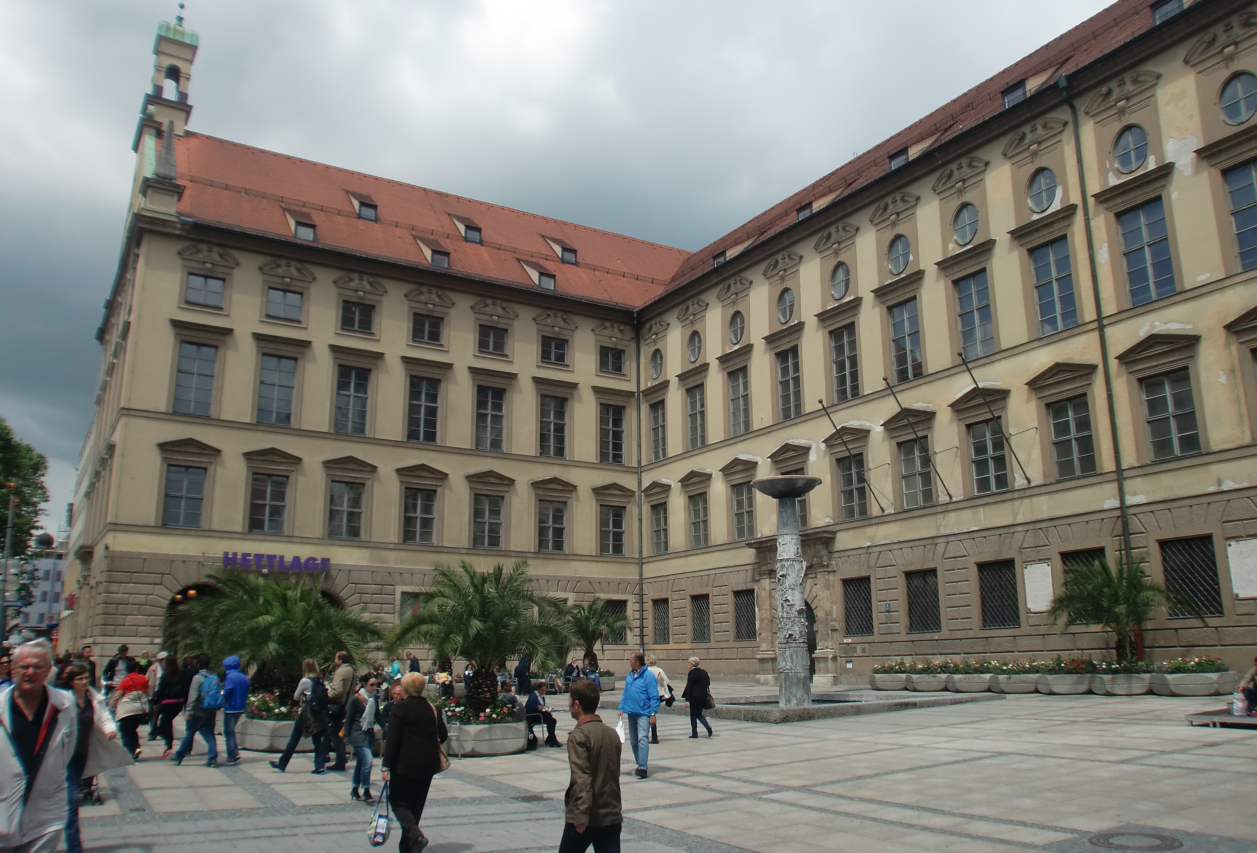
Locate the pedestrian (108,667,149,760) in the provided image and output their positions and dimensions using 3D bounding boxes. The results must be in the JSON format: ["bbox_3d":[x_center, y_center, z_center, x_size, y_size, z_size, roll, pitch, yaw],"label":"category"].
[{"bbox_3d":[-8.257,4.694,15.642,0.600,1.640,0.550,10,-18,-37],"label":"pedestrian"}]

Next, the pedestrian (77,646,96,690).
[{"bbox_3d":[-9.713,4.812,16.789,0.400,1.770,0.520,-8,-16,30],"label":"pedestrian"}]

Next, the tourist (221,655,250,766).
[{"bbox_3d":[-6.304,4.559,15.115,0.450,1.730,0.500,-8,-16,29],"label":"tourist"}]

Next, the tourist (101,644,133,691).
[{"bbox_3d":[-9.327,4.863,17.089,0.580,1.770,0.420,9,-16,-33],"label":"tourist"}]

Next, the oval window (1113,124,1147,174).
[{"bbox_3d":[15.049,-8.311,28.285,0.270,1.620,1.100,8,-17,-31],"label":"oval window"}]

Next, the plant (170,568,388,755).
[{"bbox_3d":[-6.824,4.521,18.300,4.000,3.400,4.000,8,-16,-29],"label":"plant"}]

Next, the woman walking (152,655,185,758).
[{"bbox_3d":[-7.804,4.721,15.980,0.500,1.710,0.600,12,-19,-40],"label":"woman walking"}]

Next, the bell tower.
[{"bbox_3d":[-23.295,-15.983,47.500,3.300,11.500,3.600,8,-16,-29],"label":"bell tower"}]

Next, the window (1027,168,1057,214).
[{"bbox_3d":[13.465,-7.673,30.711,0.270,1.620,1.100,8,-17,-31],"label":"window"}]

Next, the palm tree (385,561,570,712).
[{"bbox_3d":[-2.725,3.813,17.070,3.100,2.582,3.100,2,-14,-9],"label":"palm tree"}]

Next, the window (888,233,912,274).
[{"bbox_3d":[11.057,-7.028,38.587,0.200,1.726,1.240,8,-16,-32],"label":"window"}]

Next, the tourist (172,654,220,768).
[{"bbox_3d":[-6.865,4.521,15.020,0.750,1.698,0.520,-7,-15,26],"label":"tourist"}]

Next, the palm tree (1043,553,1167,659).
[{"bbox_3d":[13.976,5.364,27.509,3.400,2.999,3.400,-7,-15,26],"label":"palm tree"}]

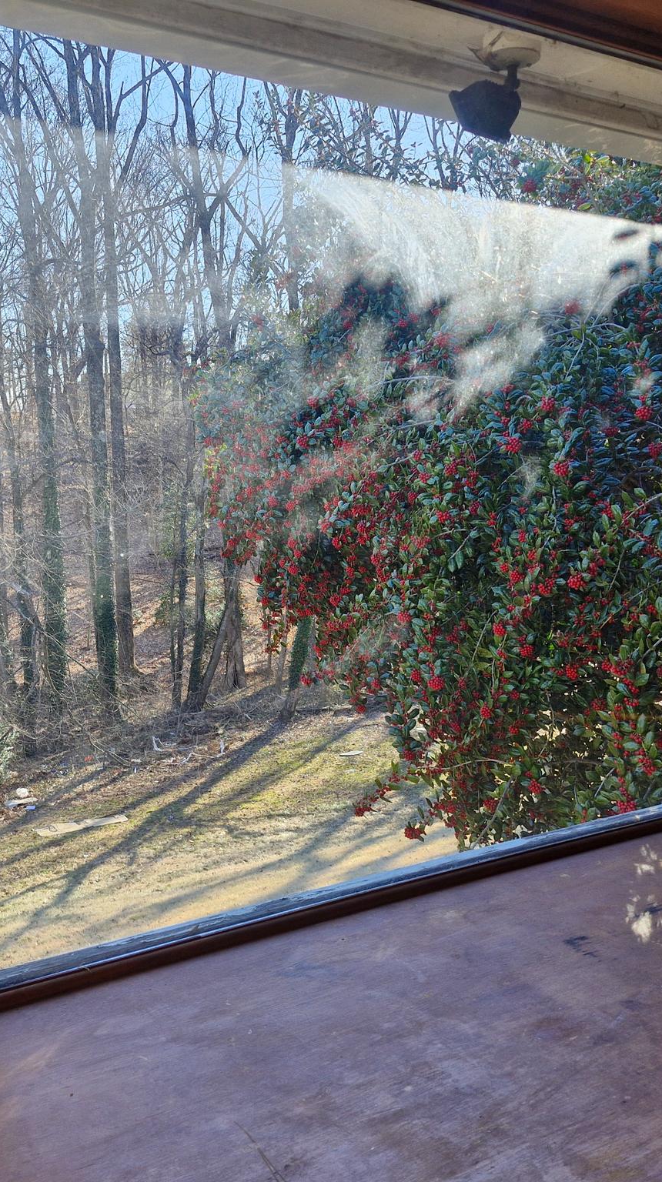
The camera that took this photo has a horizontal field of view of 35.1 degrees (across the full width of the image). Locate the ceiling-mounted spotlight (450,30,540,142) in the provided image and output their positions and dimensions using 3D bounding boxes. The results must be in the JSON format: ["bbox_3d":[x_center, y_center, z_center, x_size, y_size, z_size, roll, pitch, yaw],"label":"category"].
[{"bbox_3d":[0.324,-0.948,1.974,0.137,0.162,0.157,-5,9,-39],"label":"ceiling-mounted spotlight"}]

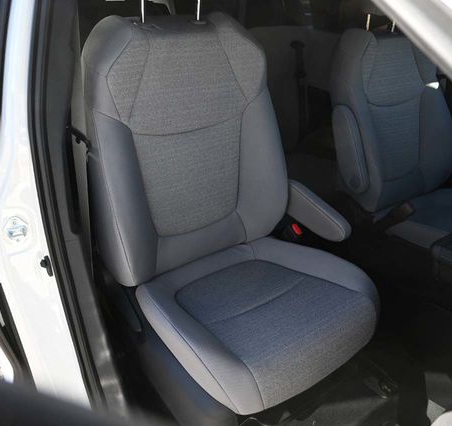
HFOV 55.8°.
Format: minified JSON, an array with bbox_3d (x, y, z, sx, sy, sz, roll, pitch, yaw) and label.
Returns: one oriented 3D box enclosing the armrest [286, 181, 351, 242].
[{"bbox_3d":[0.202,-0.015,1.088,0.063,0.082,0.263,-15,43,-34],"label":"armrest"}]

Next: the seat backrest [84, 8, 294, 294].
[{"bbox_3d":[-0.087,-0.144,1.023,0.482,0.623,0.173,-15,16,-34],"label":"seat backrest"}]

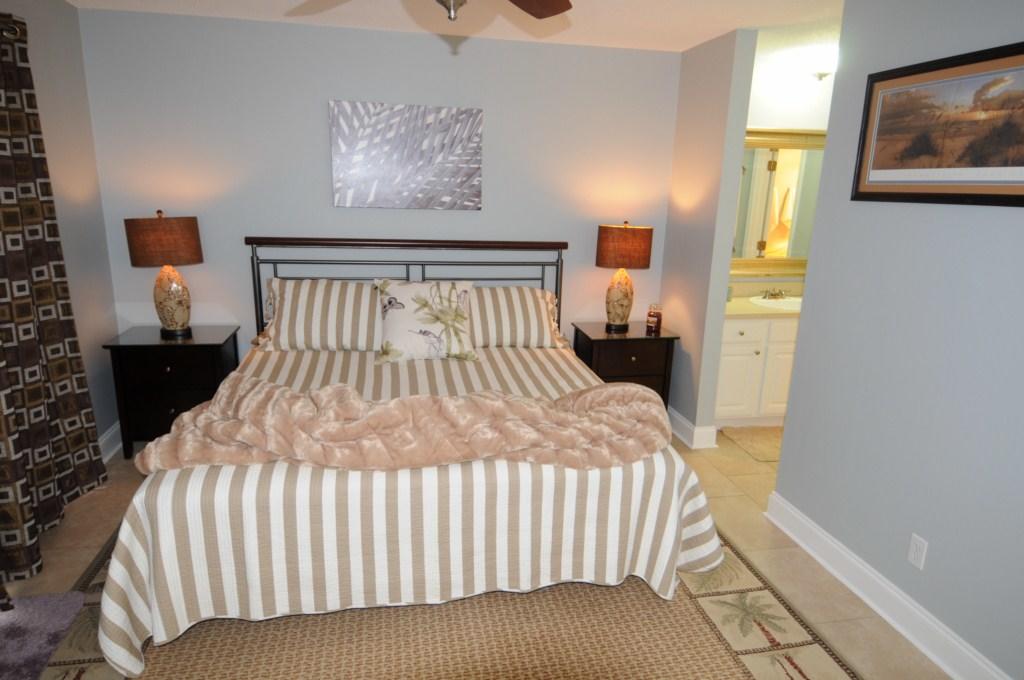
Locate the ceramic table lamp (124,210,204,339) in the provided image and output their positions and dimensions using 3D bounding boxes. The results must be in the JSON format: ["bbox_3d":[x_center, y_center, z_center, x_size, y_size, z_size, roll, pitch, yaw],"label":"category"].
[{"bbox_3d":[-1.984,-0.371,3.440,0.387,0.731,0.256,-1,13,-10],"label":"ceramic table lamp"}]

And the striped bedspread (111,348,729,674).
[{"bbox_3d":[-0.406,0.528,2.941,2.288,0.632,1.987,-1,13,-10],"label":"striped bedspread"}]

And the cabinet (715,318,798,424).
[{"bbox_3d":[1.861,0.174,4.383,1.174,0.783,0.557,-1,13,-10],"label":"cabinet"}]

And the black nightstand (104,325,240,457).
[{"bbox_3d":[-1.979,0.313,3.602,0.613,0.674,0.474,-1,13,-10],"label":"black nightstand"}]

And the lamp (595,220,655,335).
[{"bbox_3d":[0.728,-0.407,3.906,0.376,0.725,0.256,-1,13,-10],"label":"lamp"}]

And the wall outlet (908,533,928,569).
[{"bbox_3d":[1.444,0.752,2.118,0.009,0.111,0.068,-1,13,-10],"label":"wall outlet"}]

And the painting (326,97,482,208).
[{"bbox_3d":[-0.644,-1.137,3.725,0.921,0.619,0.038,-1,13,-10],"label":"painting"}]

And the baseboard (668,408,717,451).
[{"bbox_3d":[1.177,0.550,4.086,0.181,0.150,0.632,-1,13,-10],"label":"baseboard"}]

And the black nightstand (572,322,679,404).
[{"bbox_3d":[0.747,0.275,4.067,0.590,0.674,0.474,-1,13,-10],"label":"black nightstand"}]

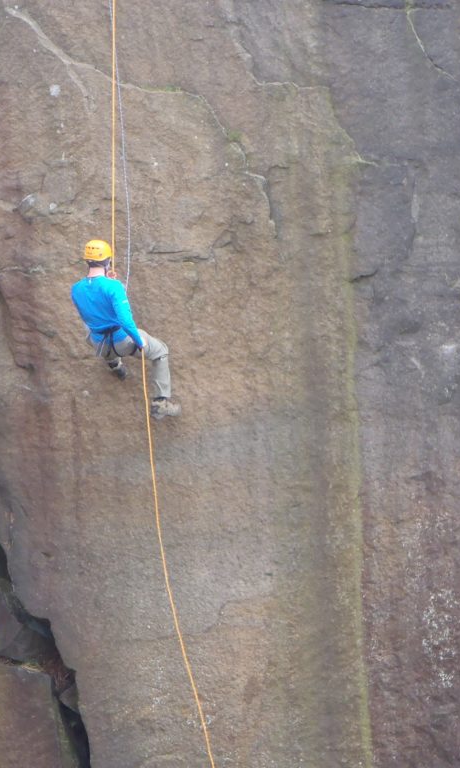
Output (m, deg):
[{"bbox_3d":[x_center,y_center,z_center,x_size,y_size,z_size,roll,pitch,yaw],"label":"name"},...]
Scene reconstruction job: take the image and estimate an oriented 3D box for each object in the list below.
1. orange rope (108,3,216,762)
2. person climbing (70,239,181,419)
[{"bbox_3d":[-0.553,-0.012,24.700,0.880,6.250,0.350,0,0,0],"label":"orange rope"},{"bbox_3d":[-0.852,-0.452,24.600,0.680,1.470,0.900,0,0,30],"label":"person climbing"}]

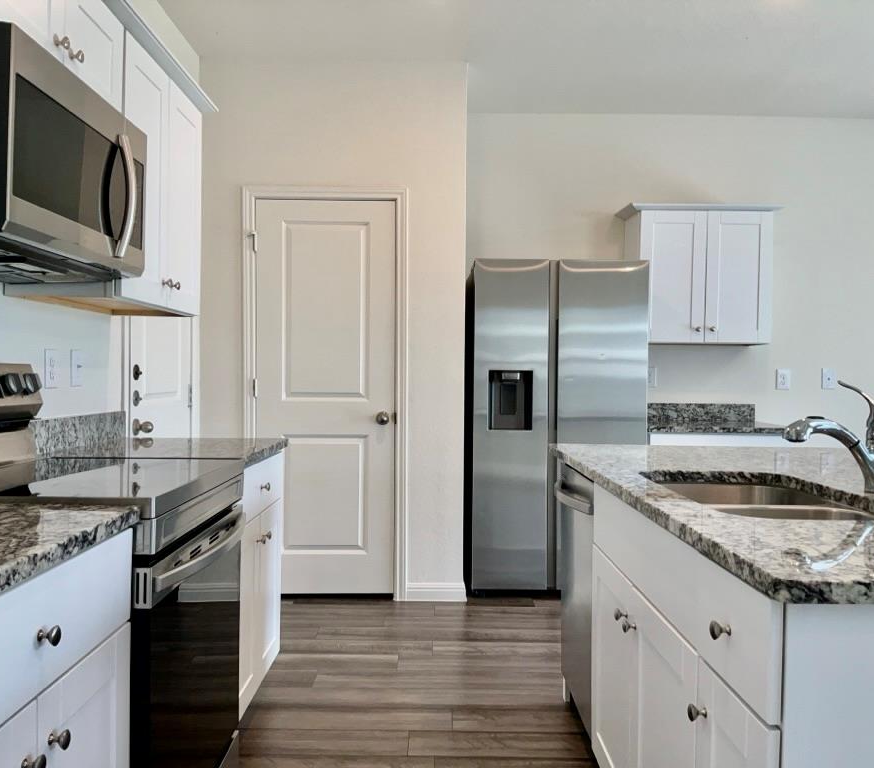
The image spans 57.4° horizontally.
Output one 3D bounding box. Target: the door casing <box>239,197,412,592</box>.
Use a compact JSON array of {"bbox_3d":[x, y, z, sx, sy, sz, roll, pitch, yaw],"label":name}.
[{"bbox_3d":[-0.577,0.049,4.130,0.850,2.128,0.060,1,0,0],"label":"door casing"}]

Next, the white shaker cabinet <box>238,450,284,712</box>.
[{"bbox_3d":[-0.891,0.662,2.659,0.620,0.832,0.690,1,0,0],"label":"white shaker cabinet"}]

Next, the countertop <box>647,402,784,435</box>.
[{"bbox_3d":[1.537,0.191,4.563,0.820,0.136,0.645,1,0,0],"label":"countertop"}]

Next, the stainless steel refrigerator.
[{"bbox_3d":[0.646,0.237,4.494,0.905,1.772,0.715,1,0,0],"label":"stainless steel refrigerator"}]

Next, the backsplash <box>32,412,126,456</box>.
[{"bbox_3d":[-1.190,0.158,2.658,0.022,0.102,0.733,1,0,0],"label":"backsplash"}]

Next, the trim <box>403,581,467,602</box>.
[{"bbox_3d":[-0.003,1.072,4.119,0.313,0.093,0.018,1,0,0],"label":"trim"}]

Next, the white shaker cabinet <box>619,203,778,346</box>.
[{"bbox_3d":[1.530,-0.620,4.693,0.855,0.780,0.384,1,0,0],"label":"white shaker cabinet"}]

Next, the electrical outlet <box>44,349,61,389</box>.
[{"bbox_3d":[-1.194,-0.048,2.478,0.010,0.118,0.085,1,0,0],"label":"electrical outlet"}]

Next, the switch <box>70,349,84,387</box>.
[{"bbox_3d":[-1.194,-0.050,2.645,0.010,0.117,0.080,1,0,0],"label":"switch"}]

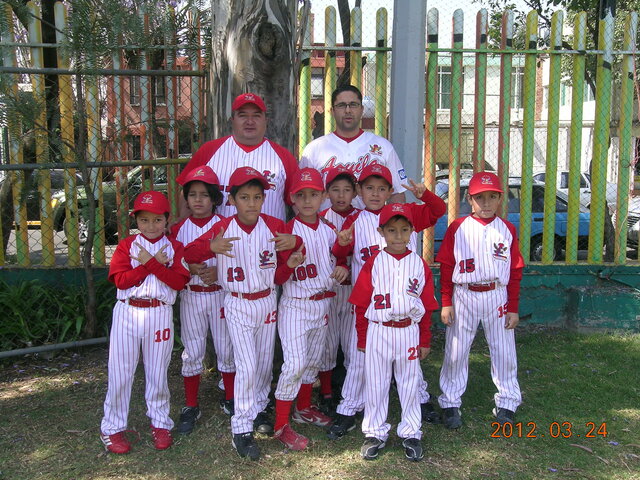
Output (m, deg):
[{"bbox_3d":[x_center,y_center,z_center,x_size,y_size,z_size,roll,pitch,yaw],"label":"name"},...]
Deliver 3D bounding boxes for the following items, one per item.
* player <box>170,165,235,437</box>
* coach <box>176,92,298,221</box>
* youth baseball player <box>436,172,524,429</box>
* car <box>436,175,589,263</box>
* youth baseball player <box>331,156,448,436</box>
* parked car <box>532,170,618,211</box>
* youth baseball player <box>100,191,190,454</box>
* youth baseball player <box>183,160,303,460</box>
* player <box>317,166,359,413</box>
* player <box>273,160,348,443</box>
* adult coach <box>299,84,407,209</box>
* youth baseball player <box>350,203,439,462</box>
[{"bbox_3d":[-0.566,0.288,3.557,0.370,1.295,0.320,-1,7,-7],"label":"player"},{"bbox_3d":[-0.424,0.085,3.849,0.660,1.720,0.420,-1,7,-6],"label":"coach"},{"bbox_3d":[0.806,0.292,3.619,0.420,1.256,0.290,0,7,5],"label":"youth baseball player"},{"bbox_3d":[2.332,-0.323,12.172,4.250,1.390,1.650,-1,7,-3],"label":"car"},{"bbox_3d":[0.342,0.280,3.654,0.580,1.308,0.380,1,7,8],"label":"youth baseball player"},{"bbox_3d":[5.548,-1.144,19.000,4.250,1.410,1.680,0,7,2],"label":"parked car"},{"bbox_3d":[-0.815,0.367,3.356,0.410,1.193,0.310,-2,7,-14],"label":"youth baseball player"},{"bbox_3d":[-0.366,0.319,3.285,0.530,1.301,0.400,-2,7,-11],"label":"youth baseball player"},{"bbox_3d":[0.109,0.264,3.849,0.400,1.295,0.280,0,7,-3],"label":"player"},{"bbox_3d":[-0.047,0.301,3.535,0.360,1.296,0.340,-2,7,-15],"label":"player"},{"bbox_3d":[0.186,-0.001,4.159,0.600,1.747,0.330,0,7,0],"label":"adult coach"},{"bbox_3d":[0.339,0.406,3.285,0.390,1.145,0.270,0,7,3],"label":"youth baseball player"}]

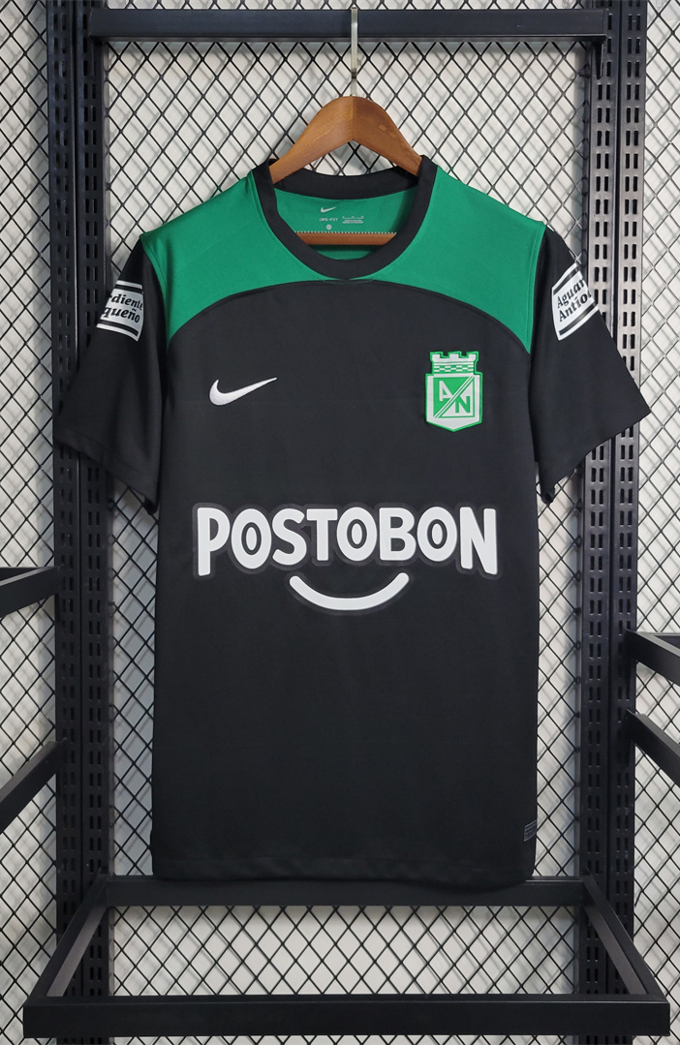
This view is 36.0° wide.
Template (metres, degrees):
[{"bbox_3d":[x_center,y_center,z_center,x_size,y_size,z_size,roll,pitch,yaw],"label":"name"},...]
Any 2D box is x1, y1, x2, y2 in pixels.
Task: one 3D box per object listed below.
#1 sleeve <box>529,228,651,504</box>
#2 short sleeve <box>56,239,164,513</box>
[{"bbox_3d":[0.262,-0.165,1.100,0.128,0.288,0.075,0,2,1],"label":"sleeve"},{"bbox_3d":[-0.242,-0.154,1.100,0.116,0.285,0.075,0,2,1],"label":"short sleeve"}]

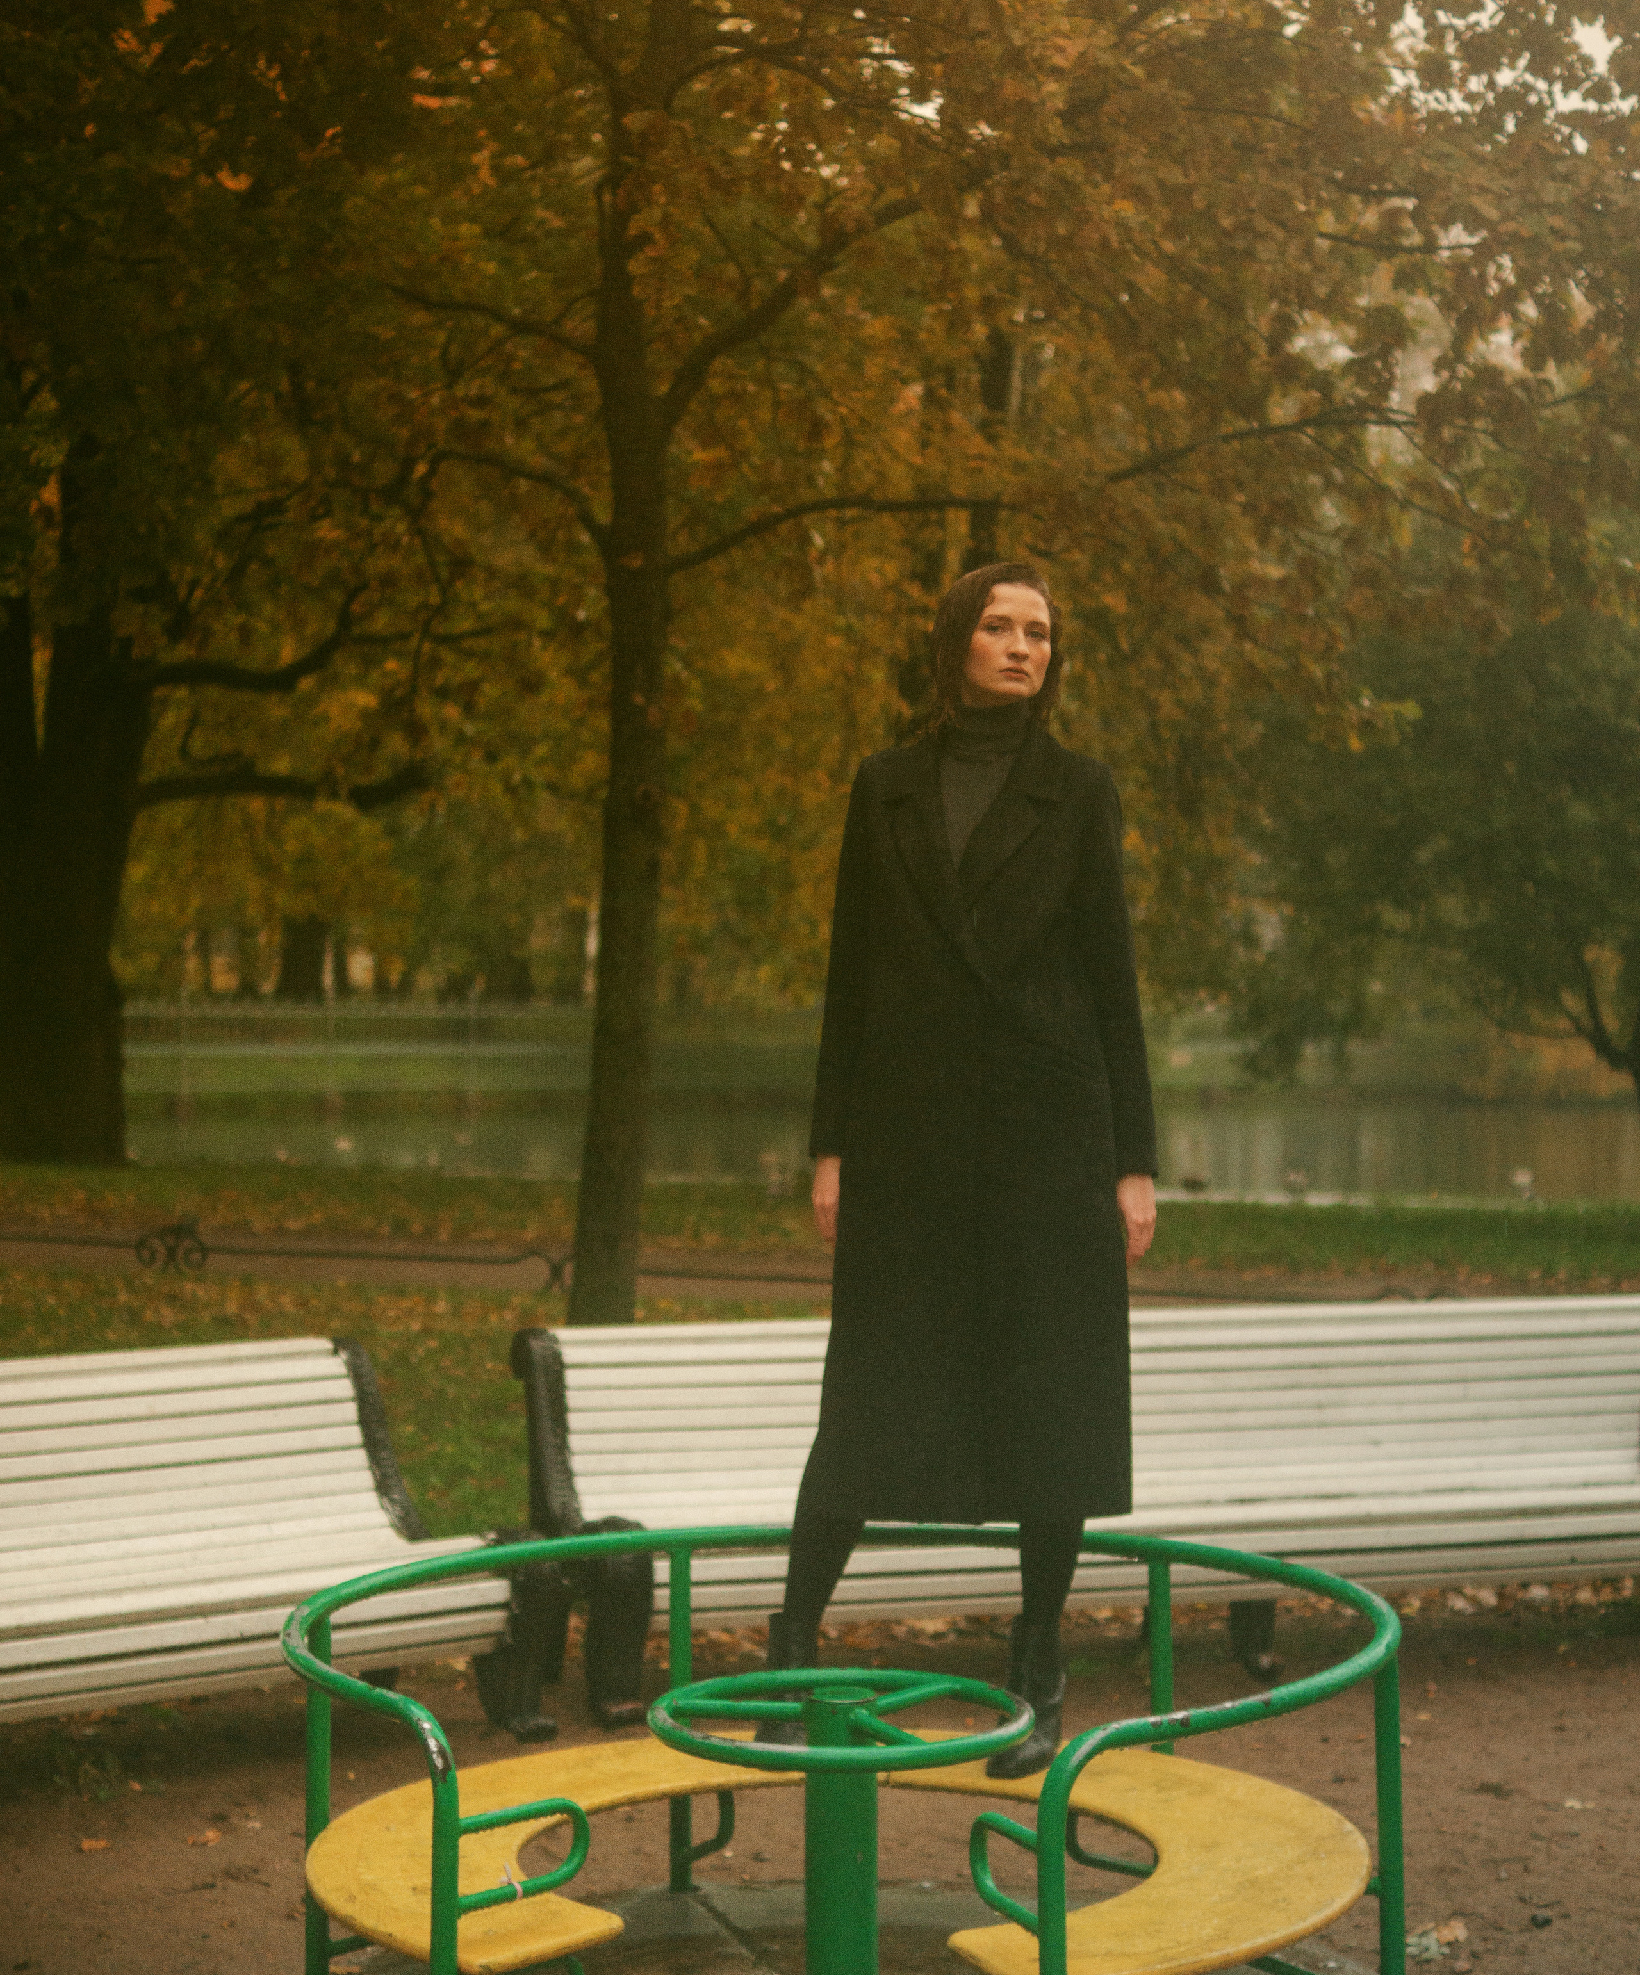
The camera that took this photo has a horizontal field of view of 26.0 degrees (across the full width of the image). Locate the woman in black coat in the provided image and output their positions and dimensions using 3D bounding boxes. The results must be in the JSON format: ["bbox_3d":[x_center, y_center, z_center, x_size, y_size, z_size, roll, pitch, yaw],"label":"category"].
[{"bbox_3d":[0.219,0.260,5.362,0.570,1.799,0.400,0,1,10],"label":"woman in black coat"}]

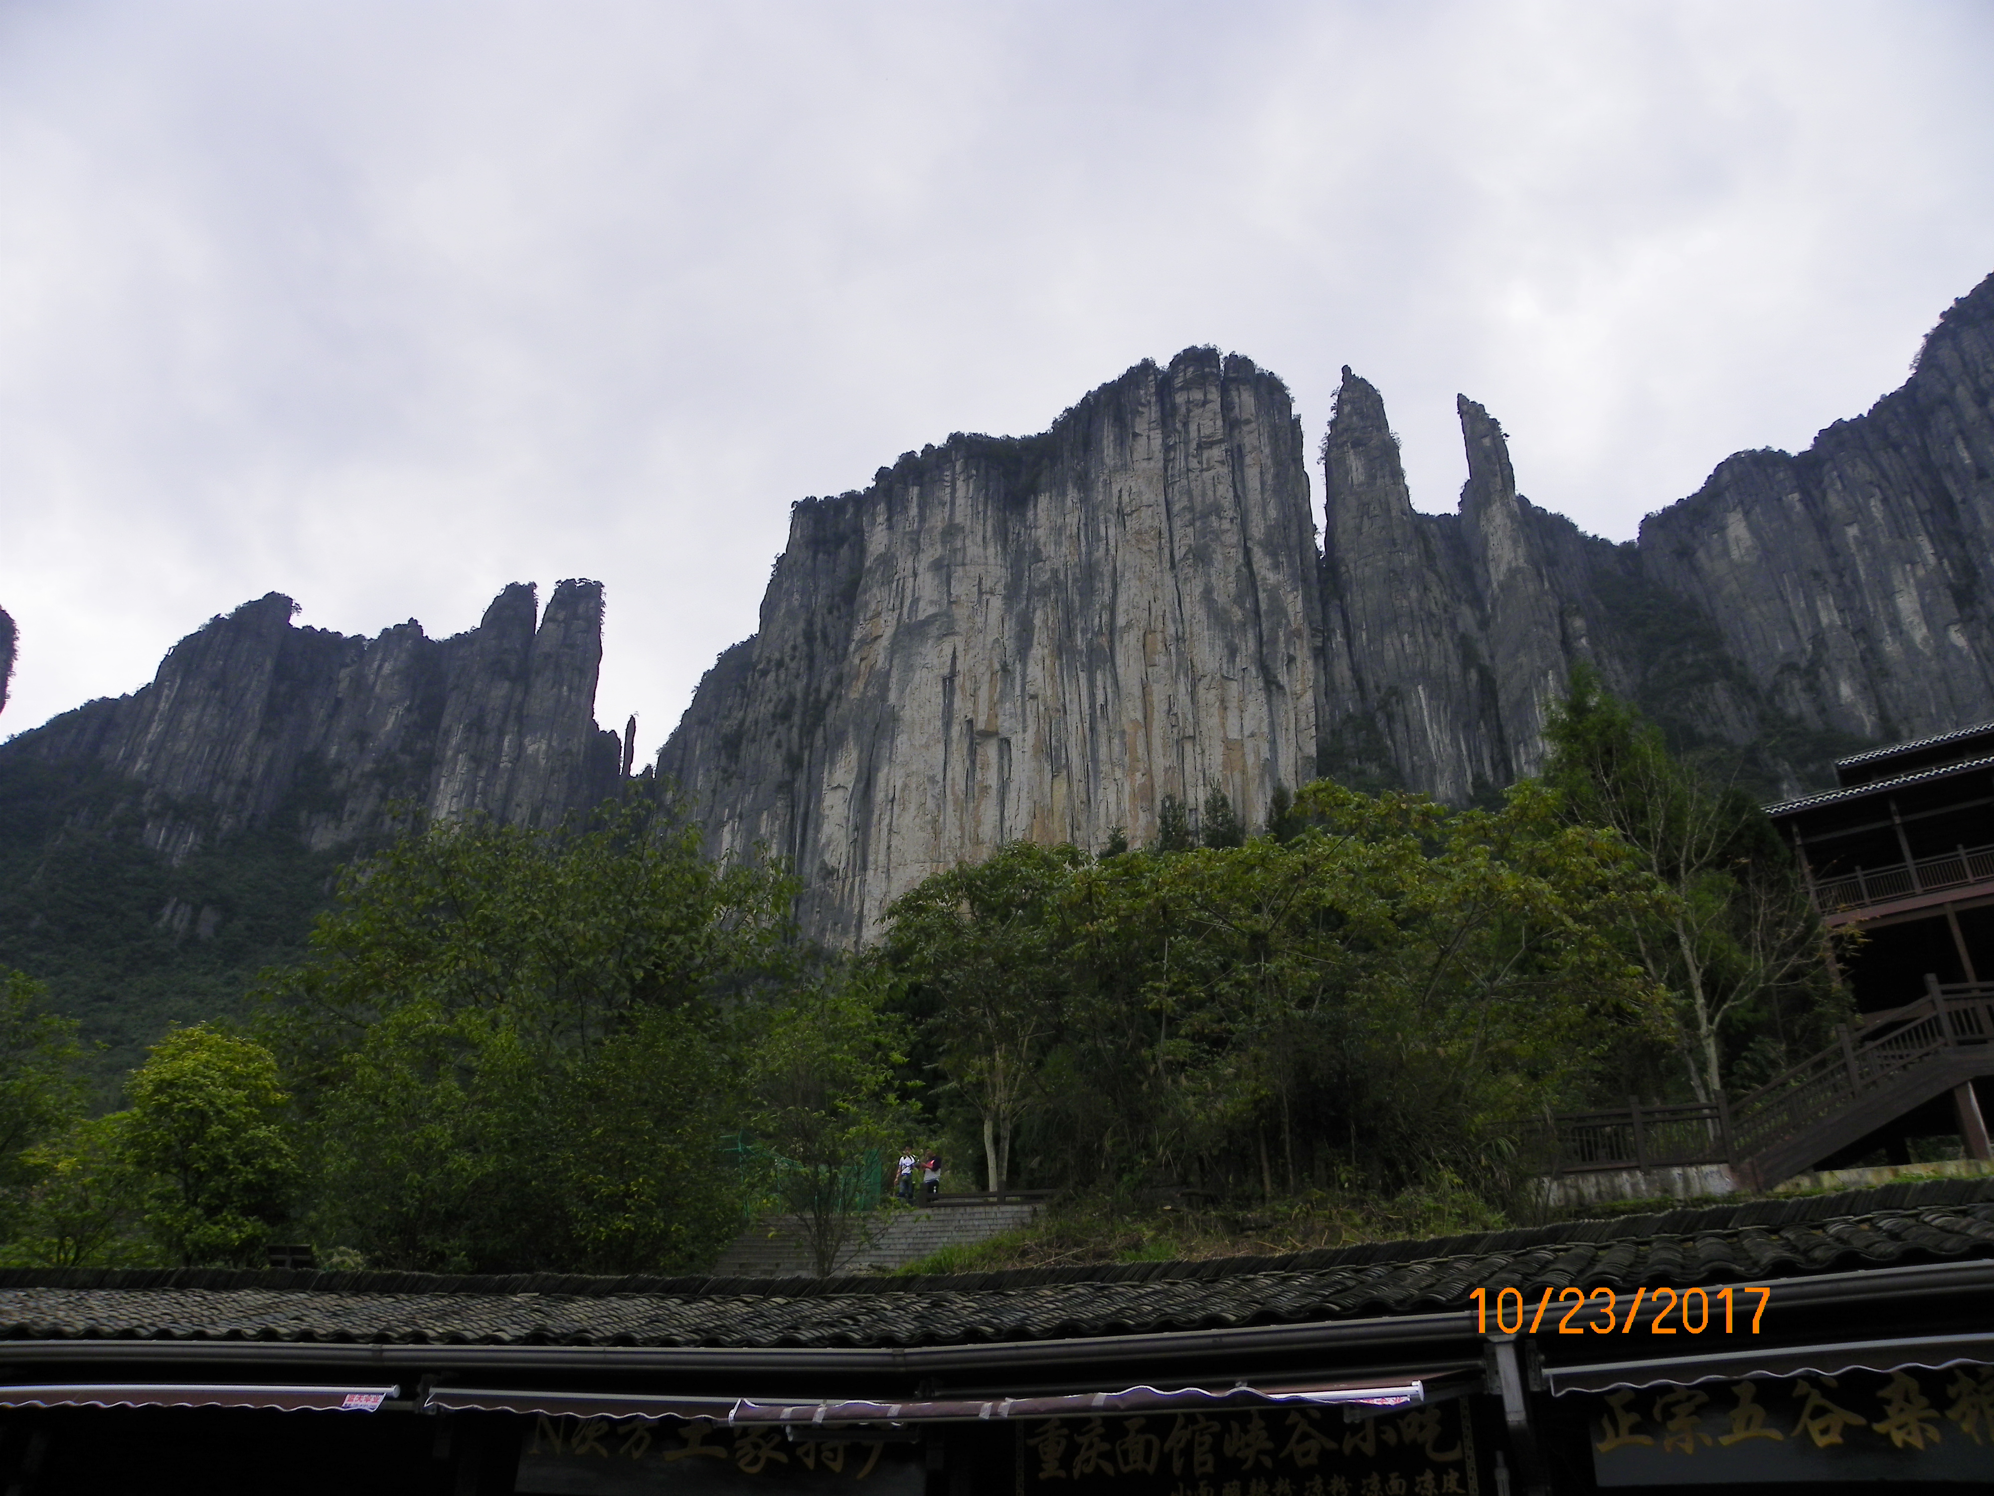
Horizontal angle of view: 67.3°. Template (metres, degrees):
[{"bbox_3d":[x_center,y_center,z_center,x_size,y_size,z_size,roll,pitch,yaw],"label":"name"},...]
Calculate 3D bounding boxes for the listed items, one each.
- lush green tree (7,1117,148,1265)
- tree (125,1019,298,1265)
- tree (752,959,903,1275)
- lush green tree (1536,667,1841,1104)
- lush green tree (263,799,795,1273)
[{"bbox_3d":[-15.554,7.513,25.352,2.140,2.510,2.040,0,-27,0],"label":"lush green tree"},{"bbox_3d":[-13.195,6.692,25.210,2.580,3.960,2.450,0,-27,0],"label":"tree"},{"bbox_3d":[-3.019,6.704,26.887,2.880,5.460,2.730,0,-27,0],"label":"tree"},{"bbox_3d":[13.787,2.842,29.977,5.500,9.400,4.950,0,-27,0],"label":"lush green tree"},{"bbox_3d":[-8.648,5.328,28.149,9.710,8.500,8.260,0,-27,0],"label":"lush green tree"}]

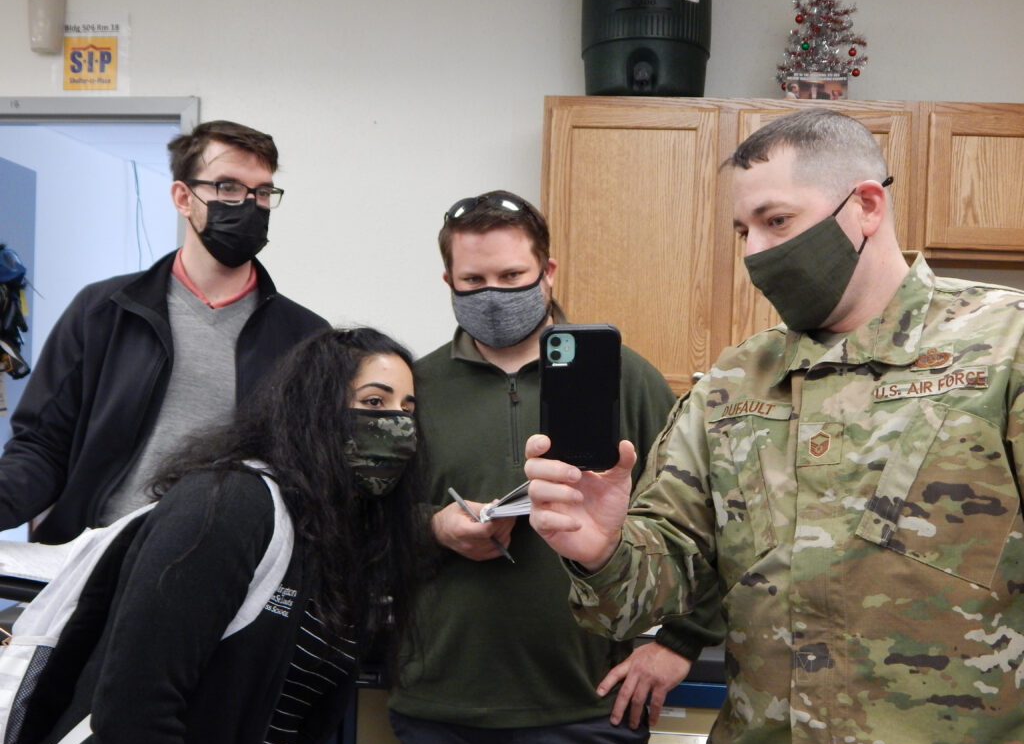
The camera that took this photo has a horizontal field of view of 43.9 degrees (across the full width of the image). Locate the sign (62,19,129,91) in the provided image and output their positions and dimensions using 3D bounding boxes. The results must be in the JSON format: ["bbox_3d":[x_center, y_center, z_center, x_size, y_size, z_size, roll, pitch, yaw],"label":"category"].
[{"bbox_3d":[-1.154,-0.874,3.500,0.205,0.230,0.008,2,1,5],"label":"sign"}]

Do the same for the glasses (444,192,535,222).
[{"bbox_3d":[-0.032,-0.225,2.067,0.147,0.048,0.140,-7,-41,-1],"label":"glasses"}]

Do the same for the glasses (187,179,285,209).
[{"bbox_3d":[-0.492,-0.309,2.210,0.142,0.045,0.145,1,7,-44],"label":"glasses"}]

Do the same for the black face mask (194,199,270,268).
[{"bbox_3d":[-0.462,-0.236,2.170,0.132,0.120,0.090,1,9,-44],"label":"black face mask"}]

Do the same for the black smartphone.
[{"bbox_3d":[0.070,0.027,1.305,0.082,0.157,0.012,0,20,0],"label":"black smartphone"}]

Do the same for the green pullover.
[{"bbox_3d":[0.072,0.242,2.060,0.540,0.645,0.330,2,1,6],"label":"green pullover"}]

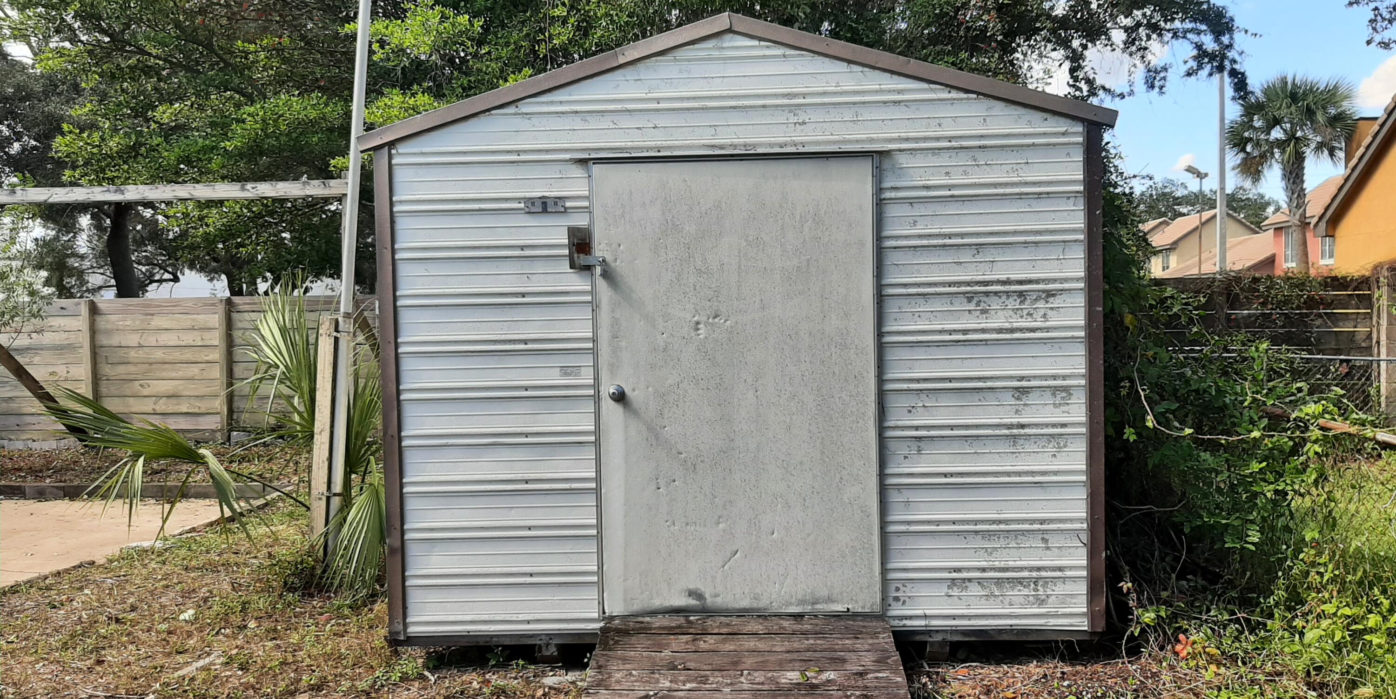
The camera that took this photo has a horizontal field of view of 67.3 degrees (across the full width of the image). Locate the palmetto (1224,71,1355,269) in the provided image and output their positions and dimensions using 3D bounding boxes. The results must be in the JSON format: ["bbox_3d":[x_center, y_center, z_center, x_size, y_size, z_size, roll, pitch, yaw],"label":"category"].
[{"bbox_3d":[15.496,-3.522,27.333,3.550,7.400,3.500,-1,2,2],"label":"palmetto"}]

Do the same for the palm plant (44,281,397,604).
[{"bbox_3d":[-2.803,0.495,6.381,2.100,1.750,1.500,-1,2,2],"label":"palm plant"}]

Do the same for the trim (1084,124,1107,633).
[{"bbox_3d":[1.658,0.125,4.401,0.080,2.130,0.075,-1,2,2],"label":"trim"}]

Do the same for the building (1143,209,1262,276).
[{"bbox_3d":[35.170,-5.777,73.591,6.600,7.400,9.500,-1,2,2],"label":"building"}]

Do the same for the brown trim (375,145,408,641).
[{"bbox_3d":[-1.317,0.198,4.513,0.080,2.110,0.075,-1,2,2],"label":"brown trim"}]

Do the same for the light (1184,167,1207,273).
[{"bbox_3d":[19.561,-3.898,41.190,0.960,6.800,0.450,-1,2,2],"label":"light"}]

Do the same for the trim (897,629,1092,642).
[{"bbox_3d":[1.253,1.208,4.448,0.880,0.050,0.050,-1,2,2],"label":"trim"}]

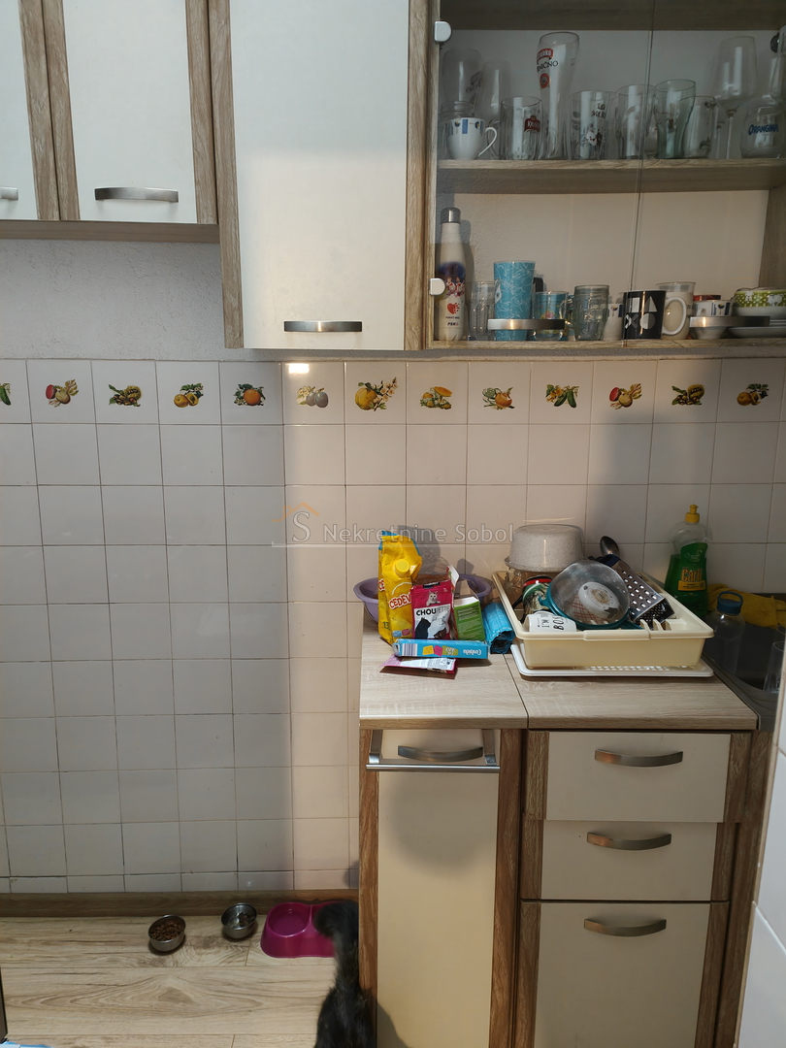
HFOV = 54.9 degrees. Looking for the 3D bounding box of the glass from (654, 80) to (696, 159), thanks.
[{"bbox_3d":[0.573,-0.813,1.549,0.084,0.153,0.084,0,10,-1],"label":"glass"}]

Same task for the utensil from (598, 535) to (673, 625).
[{"bbox_3d":[0.520,0.128,1.618,0.095,0.070,0.210,-35,45,13],"label":"utensil"}]

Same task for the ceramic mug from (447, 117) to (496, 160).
[{"bbox_3d":[0.166,-0.790,1.580,0.100,0.078,0.076,0,11,-1],"label":"ceramic mug"}]

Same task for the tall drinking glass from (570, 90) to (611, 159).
[{"bbox_3d":[0.418,-0.830,1.609,0.086,0.134,0.086,0,11,-1],"label":"tall drinking glass"}]

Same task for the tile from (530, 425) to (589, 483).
[{"bbox_3d":[0.411,-0.172,1.875,0.150,0.150,0.009,0,11,-1],"label":"tile"}]

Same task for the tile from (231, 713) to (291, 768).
[{"bbox_3d":[-0.345,0.575,2.010,0.150,0.150,0.009,0,10,-1],"label":"tile"}]

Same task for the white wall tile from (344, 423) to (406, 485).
[{"bbox_3d":[-0.042,-0.171,1.886,0.149,0.149,0.008,0,11,-1],"label":"white wall tile"}]

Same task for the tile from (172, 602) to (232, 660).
[{"bbox_3d":[-0.496,0.277,1.954,0.150,0.150,0.009,0,10,-1],"label":"tile"}]

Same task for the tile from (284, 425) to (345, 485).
[{"bbox_3d":[-0.191,-0.168,1.863,0.150,0.150,0.009,0,11,-1],"label":"tile"}]

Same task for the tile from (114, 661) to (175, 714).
[{"bbox_3d":[-0.648,0.426,1.968,0.150,0.150,0.010,0,9,-2],"label":"tile"}]

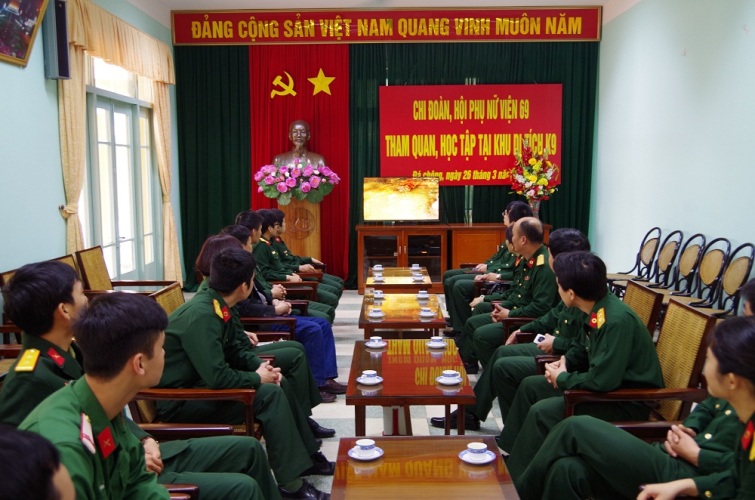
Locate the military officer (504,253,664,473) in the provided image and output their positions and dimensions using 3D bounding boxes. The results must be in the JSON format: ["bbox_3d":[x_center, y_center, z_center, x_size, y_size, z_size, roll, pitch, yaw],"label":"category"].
[{"bbox_3d":[0.930,0.561,3.473,0.800,1.150,0.520,0,6,2],"label":"military officer"}]

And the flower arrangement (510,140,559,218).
[{"bbox_3d":[1.961,-0.851,9.443,0.588,1.033,0.466,0,6,1],"label":"flower arrangement"}]

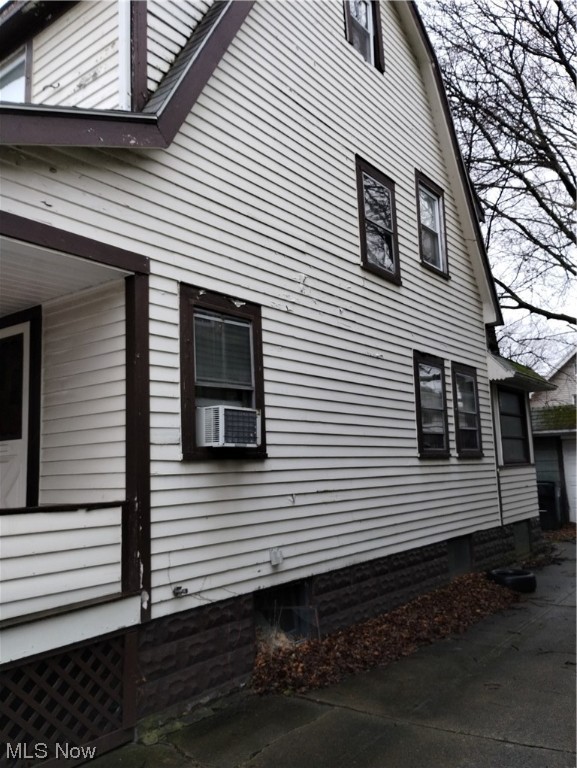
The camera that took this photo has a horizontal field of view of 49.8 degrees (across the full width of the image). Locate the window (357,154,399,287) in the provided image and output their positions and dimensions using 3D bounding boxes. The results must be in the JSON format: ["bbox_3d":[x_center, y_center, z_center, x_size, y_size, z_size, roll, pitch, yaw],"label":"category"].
[{"bbox_3d":[1.077,-1.947,7.534,0.120,1.373,0.969,-8,-10,37],"label":"window"}]

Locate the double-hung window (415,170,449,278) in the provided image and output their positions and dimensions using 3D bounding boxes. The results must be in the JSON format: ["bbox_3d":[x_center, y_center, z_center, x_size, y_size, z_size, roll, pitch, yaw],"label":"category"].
[{"bbox_3d":[2.032,-2.239,8.838,0.120,1.380,0.956,-8,-10,37],"label":"double-hung window"}]

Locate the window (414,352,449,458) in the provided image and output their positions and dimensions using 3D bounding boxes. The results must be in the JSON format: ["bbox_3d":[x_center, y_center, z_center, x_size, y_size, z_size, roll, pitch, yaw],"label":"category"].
[{"bbox_3d":[1.870,0.294,8.146,0.100,1.377,0.942,-8,-10,37],"label":"window"}]

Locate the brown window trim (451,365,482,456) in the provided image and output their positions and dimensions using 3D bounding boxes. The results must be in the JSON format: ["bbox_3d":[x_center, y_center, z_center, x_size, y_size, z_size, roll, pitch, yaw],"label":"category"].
[{"bbox_3d":[2.600,0.404,9.082,0.100,1.373,0.952,-8,-10,37],"label":"brown window trim"}]

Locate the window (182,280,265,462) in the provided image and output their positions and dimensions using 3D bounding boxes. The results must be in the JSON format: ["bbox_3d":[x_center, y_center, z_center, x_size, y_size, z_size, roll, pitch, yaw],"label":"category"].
[{"bbox_3d":[-0.531,-0.064,5.084,0.120,1.352,0.980,-8,-10,37],"label":"window"}]

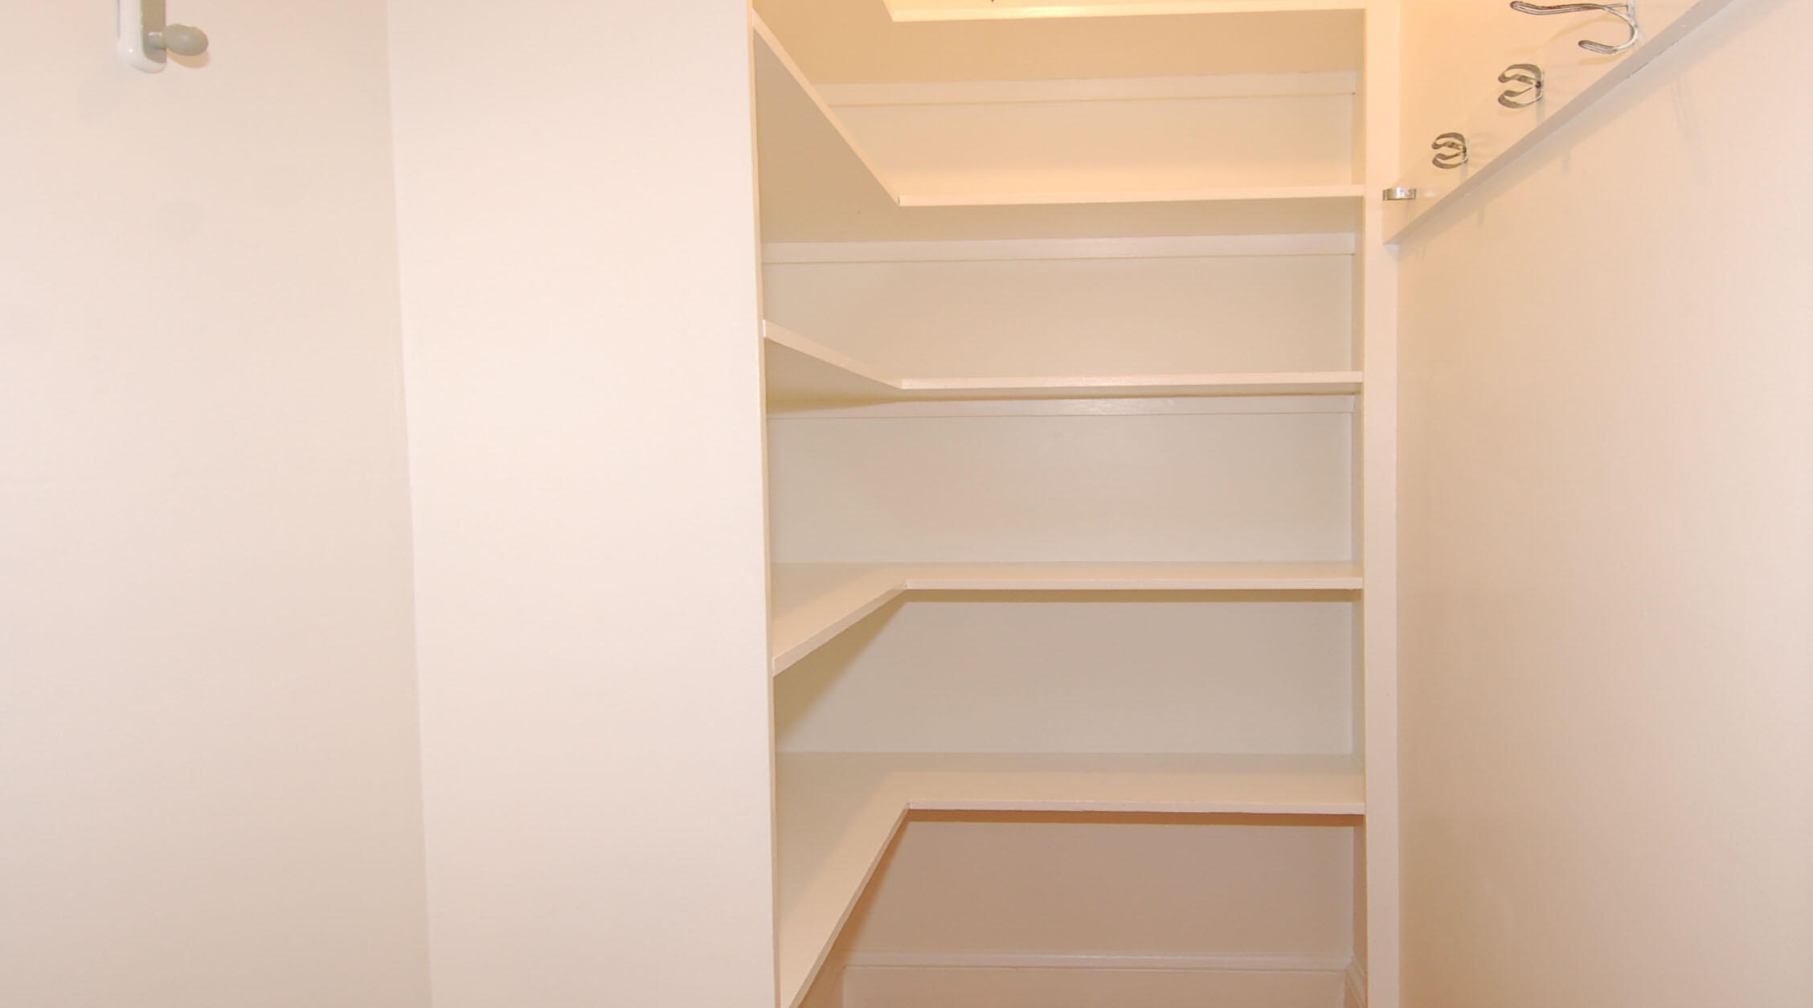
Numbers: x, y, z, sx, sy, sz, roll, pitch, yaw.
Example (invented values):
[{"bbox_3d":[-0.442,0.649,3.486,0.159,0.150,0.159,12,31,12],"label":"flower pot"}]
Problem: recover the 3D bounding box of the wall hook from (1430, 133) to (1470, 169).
[{"bbox_3d":[0.747,-0.485,1.247,0.043,0.048,0.015,-1,2,10],"label":"wall hook"}]

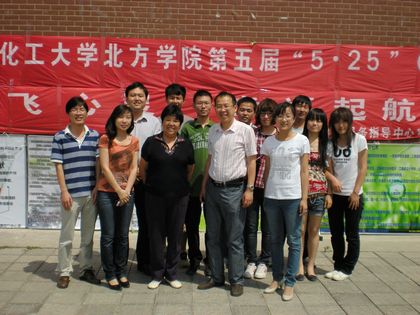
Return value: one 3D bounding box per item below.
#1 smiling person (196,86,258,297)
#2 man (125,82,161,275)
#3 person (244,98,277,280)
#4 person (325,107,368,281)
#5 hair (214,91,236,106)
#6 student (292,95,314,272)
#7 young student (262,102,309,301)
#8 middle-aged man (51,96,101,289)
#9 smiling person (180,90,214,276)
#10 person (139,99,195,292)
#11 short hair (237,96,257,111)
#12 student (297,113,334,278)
[{"bbox_3d":[0.159,0.298,4.725,0.510,1.745,0.350,2,5,10],"label":"smiling person"},{"bbox_3d":[-0.666,0.212,5.152,0.490,1.800,0.310,1,5,-6],"label":"man"},{"bbox_3d":[0.502,0.296,5.101,0.440,1.697,0.300,2,5,5],"label":"person"},{"bbox_3d":[1.300,0.343,5.083,0.430,1.630,0.300,3,5,17],"label":"person"},{"bbox_3d":[0.136,-0.508,4.680,0.180,0.165,0.200,2,5,6],"label":"hair"},{"bbox_3d":[0.928,0.255,5.386,0.470,1.746,0.320,2,5,8],"label":"student"},{"bbox_3d":[0.656,0.361,4.636,0.430,1.650,0.330,2,5,10],"label":"young student"},{"bbox_3d":[-1.199,0.300,4.777,0.460,1.673,0.330,0,5,-10],"label":"middle-aged man"},{"bbox_3d":[-0.092,0.242,5.166,0.470,1.768,0.300,1,5,0],"label":"smiling person"},{"bbox_3d":[-0.375,0.345,4.772,0.490,1.621,0.310,1,5,-3],"label":"person"},{"bbox_3d":[0.355,-0.511,5.150,0.190,0.150,0.210,2,5,8],"label":"short hair"},{"bbox_3d":[0.983,0.350,5.049,0.410,1.610,0.290,1,5,3],"label":"student"}]

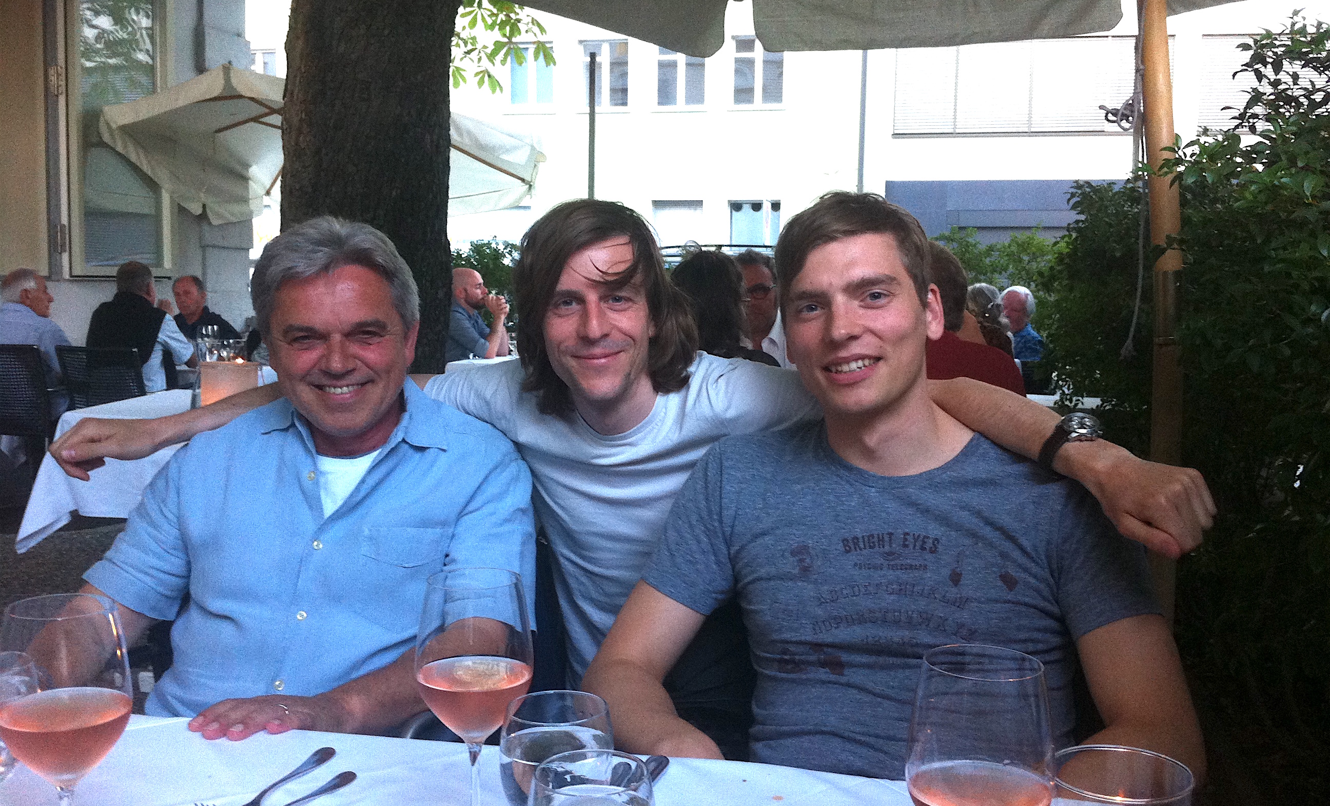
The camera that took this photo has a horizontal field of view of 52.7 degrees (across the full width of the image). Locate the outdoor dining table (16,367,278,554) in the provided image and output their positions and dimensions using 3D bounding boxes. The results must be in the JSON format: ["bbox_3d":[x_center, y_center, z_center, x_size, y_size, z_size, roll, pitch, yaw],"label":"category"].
[{"bbox_3d":[-1.428,0.367,4.578,0.980,0.750,0.920,2,5,4],"label":"outdoor dining table"}]

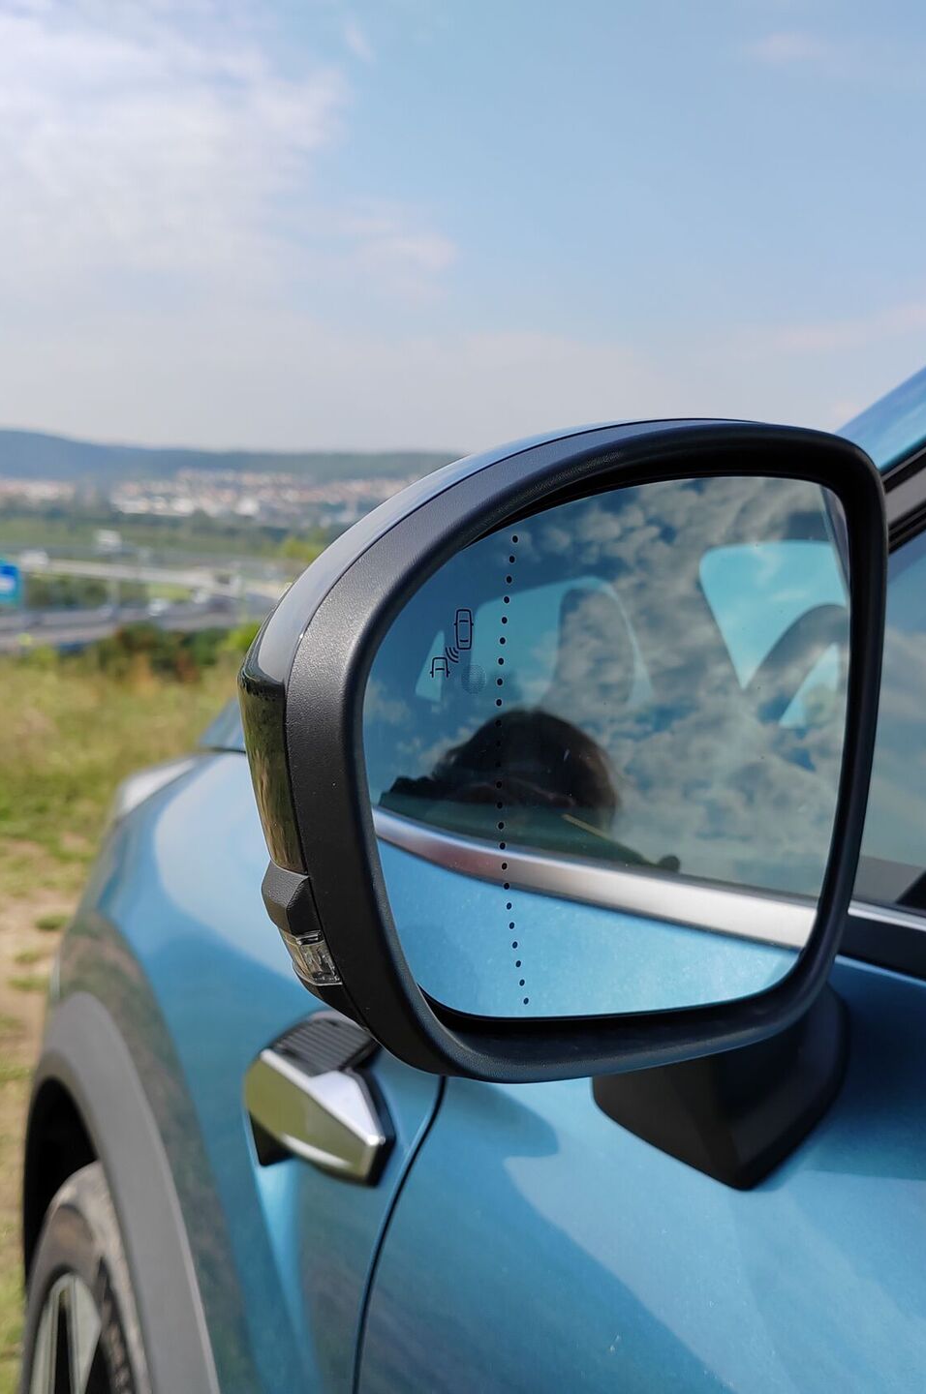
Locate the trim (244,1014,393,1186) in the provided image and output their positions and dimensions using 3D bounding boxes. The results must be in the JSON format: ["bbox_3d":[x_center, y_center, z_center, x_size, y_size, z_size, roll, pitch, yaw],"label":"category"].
[{"bbox_3d":[-0.066,0.186,0.670,0.036,0.070,0.128,-5,11,-32],"label":"trim"}]

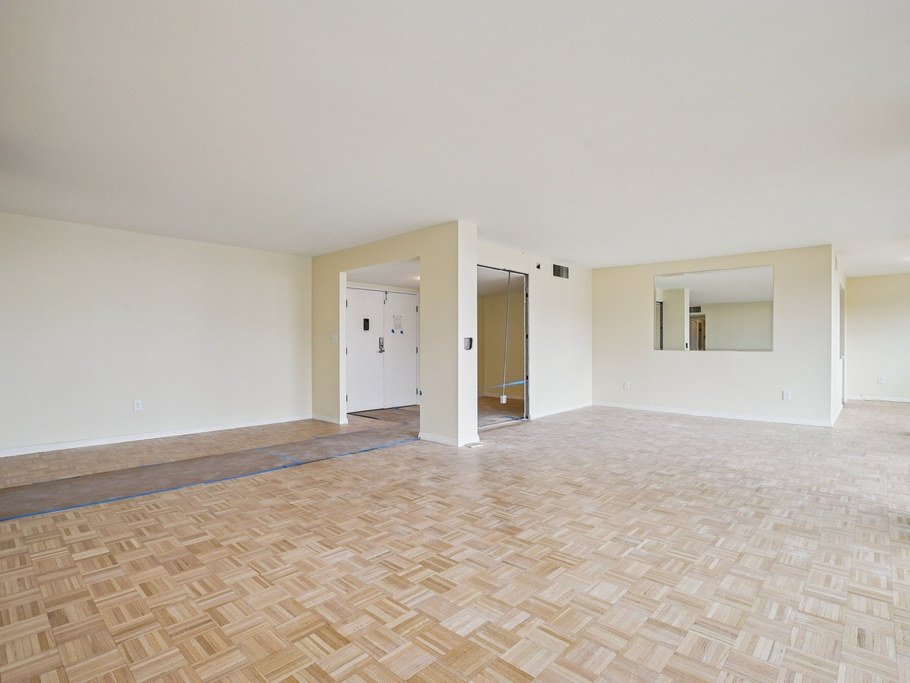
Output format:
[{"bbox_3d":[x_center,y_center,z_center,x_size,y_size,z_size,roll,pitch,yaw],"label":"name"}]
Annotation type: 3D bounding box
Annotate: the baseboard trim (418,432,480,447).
[{"bbox_3d":[-0.060,1.117,5.334,0.620,0.087,0.370,0,0,44],"label":"baseboard trim"}]

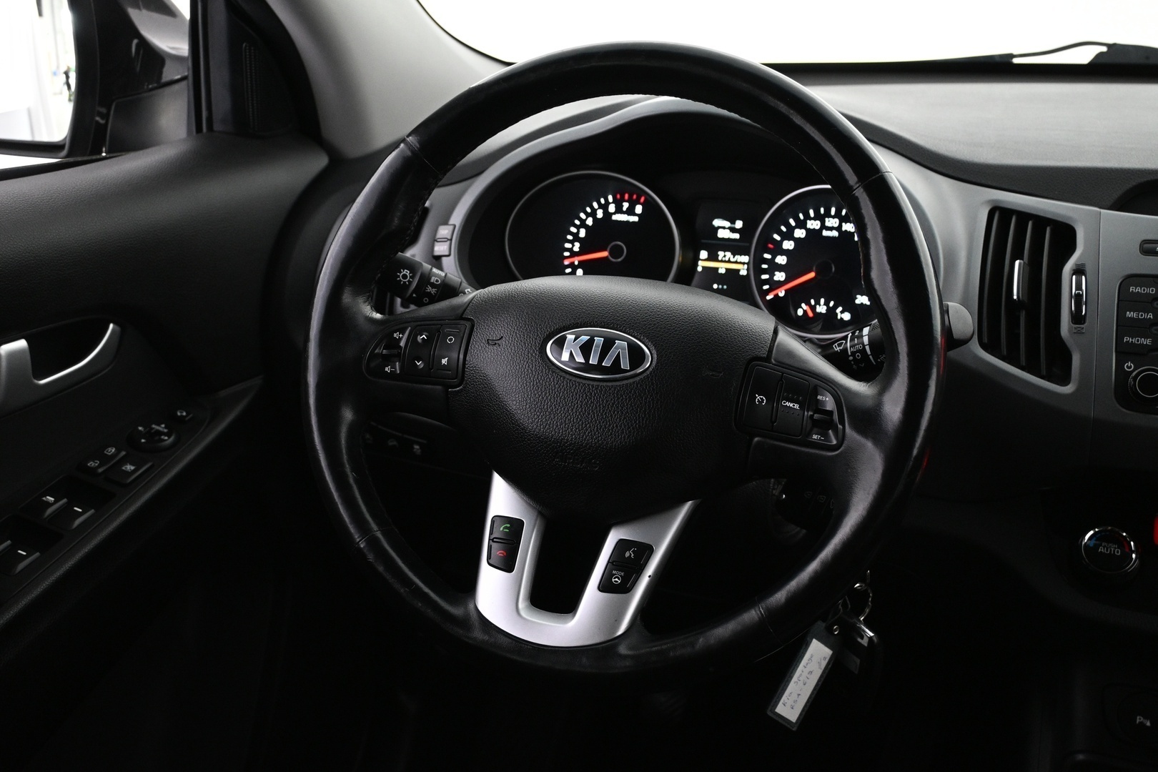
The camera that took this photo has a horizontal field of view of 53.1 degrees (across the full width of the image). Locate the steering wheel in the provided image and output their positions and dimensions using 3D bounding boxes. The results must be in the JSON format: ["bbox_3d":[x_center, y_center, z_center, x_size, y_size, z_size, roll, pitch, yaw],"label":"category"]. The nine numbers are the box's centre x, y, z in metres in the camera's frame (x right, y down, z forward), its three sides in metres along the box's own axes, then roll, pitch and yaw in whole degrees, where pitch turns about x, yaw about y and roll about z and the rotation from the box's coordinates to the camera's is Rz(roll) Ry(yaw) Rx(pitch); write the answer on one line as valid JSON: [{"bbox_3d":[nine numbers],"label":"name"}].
[{"bbox_3d":[0.020,-0.014,0.691,0.381,0.381,0.100,8,-6,18],"label":"steering wheel"}]

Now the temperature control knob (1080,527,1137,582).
[{"bbox_3d":[0.377,0.121,0.827,0.039,0.018,0.039,7,60,18],"label":"temperature control knob"}]

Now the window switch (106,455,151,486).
[{"bbox_3d":[-0.305,0.060,0.786,0.018,0.009,0.026,14,32,14],"label":"window switch"}]

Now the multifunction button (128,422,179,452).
[{"bbox_3d":[-0.300,0.035,0.817,0.034,0.012,0.034,4,31,-3],"label":"multifunction button"}]

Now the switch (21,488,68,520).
[{"bbox_3d":[-0.345,0.081,0.747,0.020,0.012,0.024,14,32,14],"label":"switch"}]

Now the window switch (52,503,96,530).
[{"bbox_3d":[-0.324,0.087,0.740,0.021,0.012,0.024,14,32,14],"label":"window switch"}]

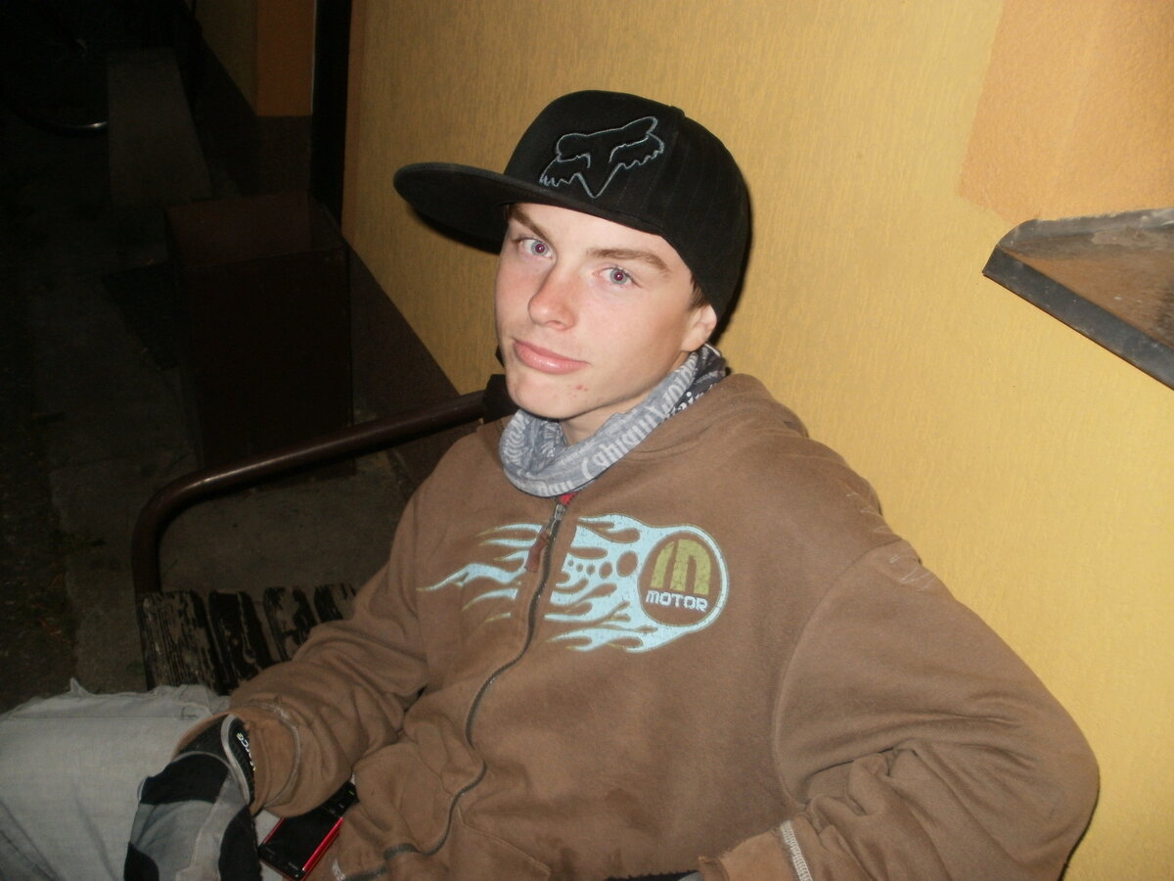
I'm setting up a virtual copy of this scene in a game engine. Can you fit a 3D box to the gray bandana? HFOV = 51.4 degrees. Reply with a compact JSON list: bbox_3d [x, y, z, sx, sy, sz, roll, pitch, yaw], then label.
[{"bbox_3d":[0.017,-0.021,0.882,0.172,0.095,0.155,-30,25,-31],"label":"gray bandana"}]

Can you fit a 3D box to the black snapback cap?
[{"bbox_3d":[0.005,-0.189,0.876,0.268,0.138,0.186,25,-10,-35],"label":"black snapback cap"}]

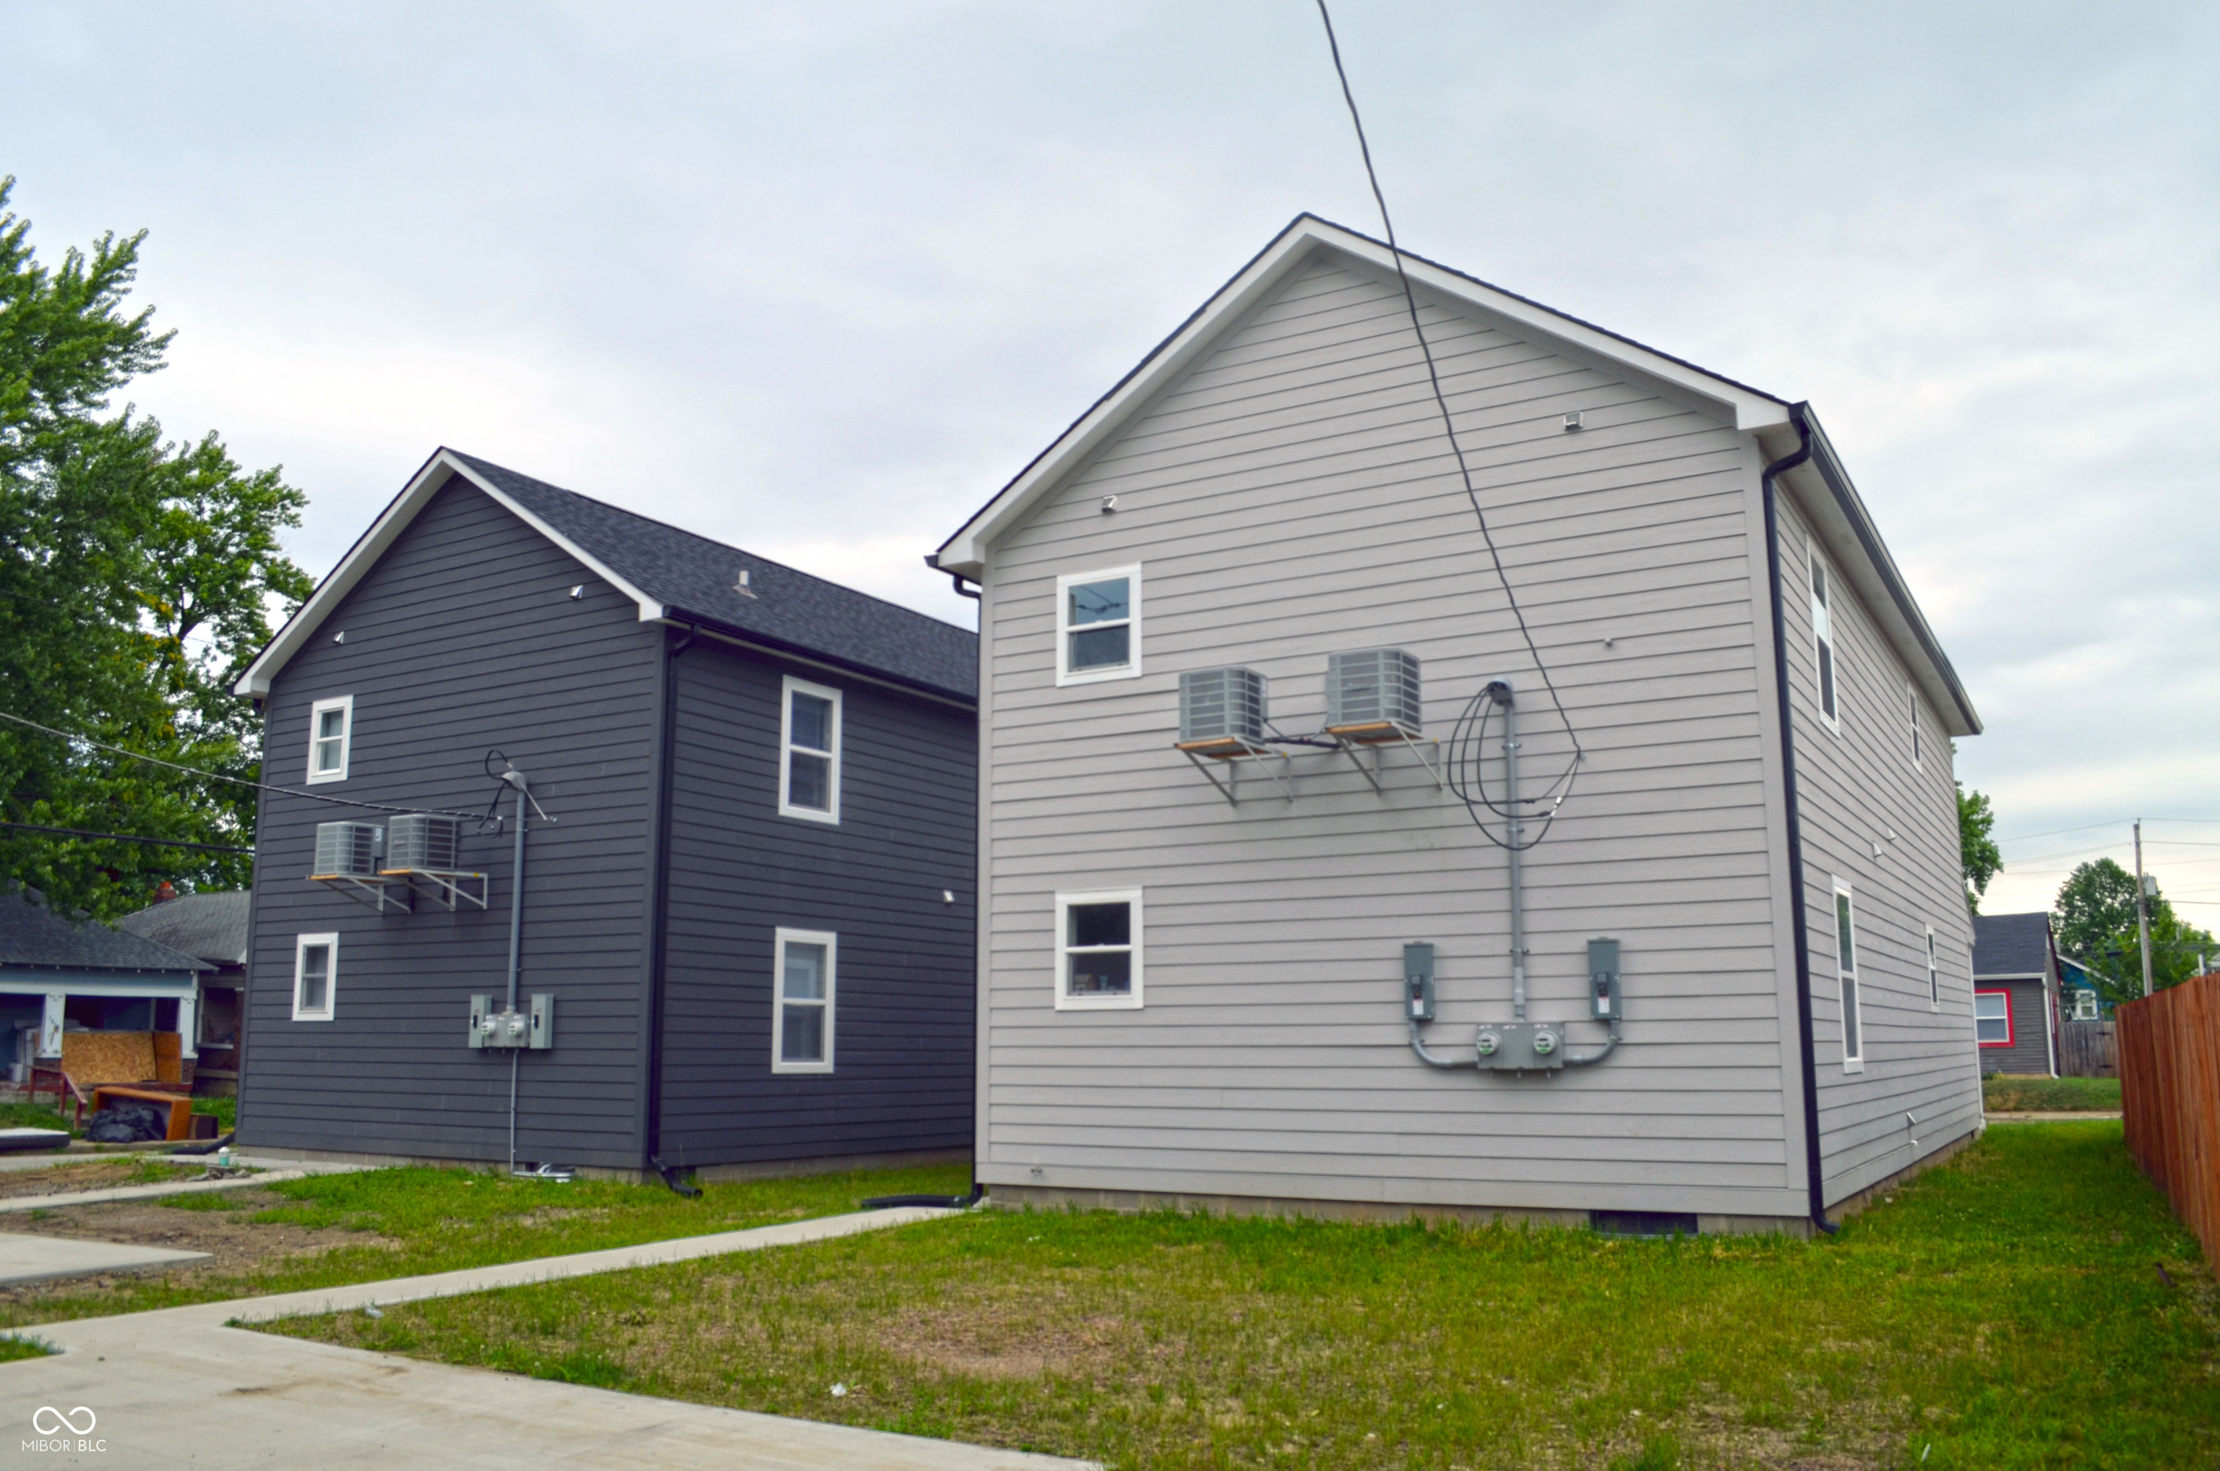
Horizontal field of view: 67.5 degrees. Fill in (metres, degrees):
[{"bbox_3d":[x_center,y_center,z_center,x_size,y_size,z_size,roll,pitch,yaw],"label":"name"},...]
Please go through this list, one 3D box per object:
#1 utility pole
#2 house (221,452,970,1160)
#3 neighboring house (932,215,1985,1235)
[{"bbox_3d":[41.926,8.287,67.122,0.300,9.850,0.300,-6,-12,31],"label":"utility pole"},{"bbox_3d":[-4.094,1.975,27.103,8.428,8.899,16.429,-6,-12,31],"label":"house"},{"bbox_3d":[6.042,0.856,21.437,8.428,8.899,16.429,-6,-12,31],"label":"neighboring house"}]

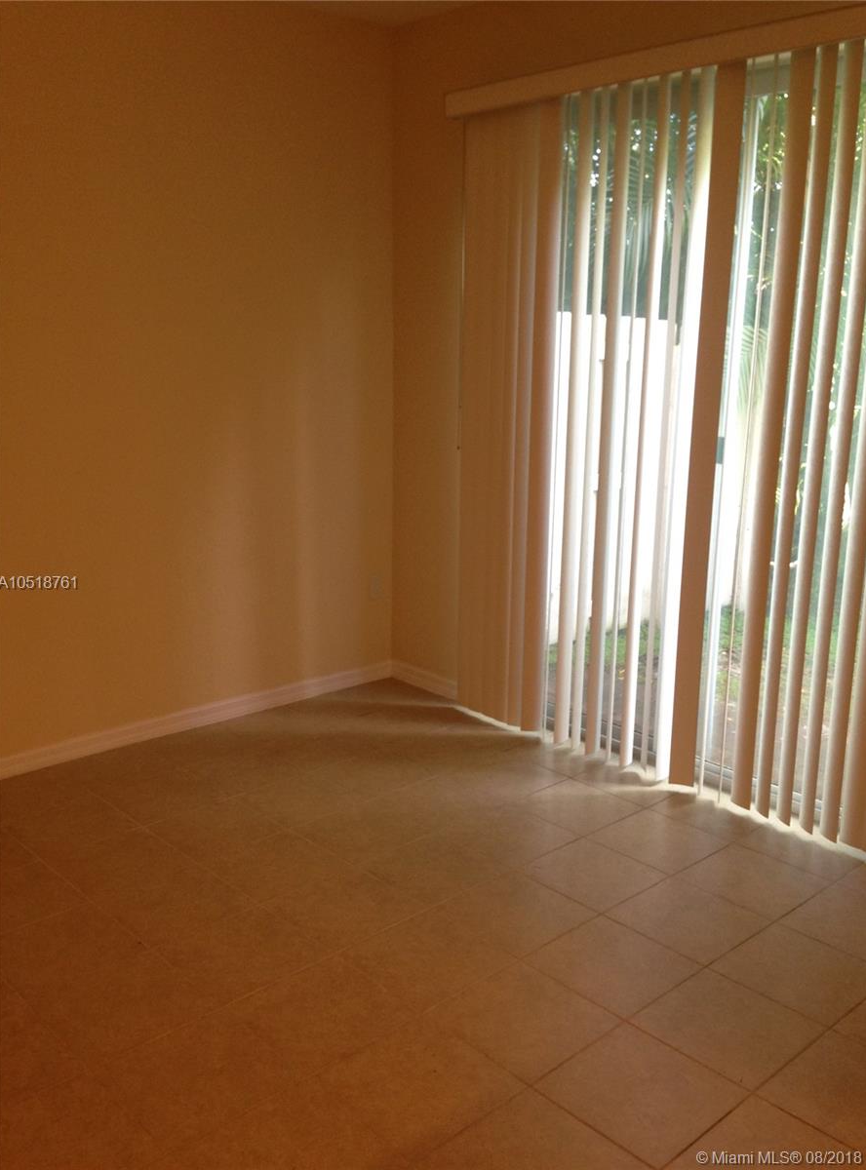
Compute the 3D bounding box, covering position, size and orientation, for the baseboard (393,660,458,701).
[{"bbox_3d":[-0.026,0.427,4.984,0.016,0.078,0.458,-11,17,-42],"label":"baseboard"}]

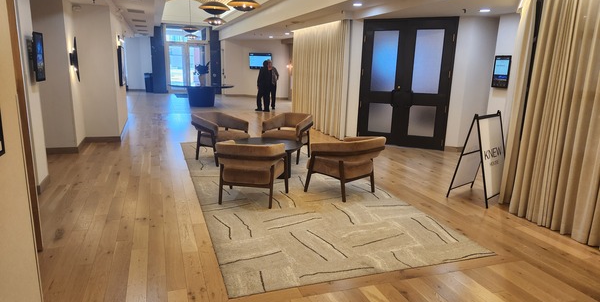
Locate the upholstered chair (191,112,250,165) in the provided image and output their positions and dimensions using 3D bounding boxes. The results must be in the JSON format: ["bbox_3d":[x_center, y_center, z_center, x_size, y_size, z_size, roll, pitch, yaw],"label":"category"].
[{"bbox_3d":[-1.338,-0.219,6.775,0.750,0.740,0.760,10,15,36],"label":"upholstered chair"}]

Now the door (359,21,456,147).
[{"bbox_3d":[2.014,-1.279,7.704,1.720,2.446,0.100,6,13,20],"label":"door"}]

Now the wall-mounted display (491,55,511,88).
[{"bbox_3d":[3.458,-1.344,6.798,0.060,0.534,0.346,-3,13,-20],"label":"wall-mounted display"}]

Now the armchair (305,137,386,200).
[{"bbox_3d":[0.582,0.175,5.133,0.760,0.740,0.750,-9,16,-41],"label":"armchair"}]

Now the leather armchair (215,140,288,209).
[{"bbox_3d":[-0.524,0.208,4.605,0.740,0.710,0.690,3,12,8],"label":"leather armchair"}]

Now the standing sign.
[{"bbox_3d":[2.224,0.059,4.808,0.650,1.060,0.510,-9,16,-40],"label":"standing sign"}]

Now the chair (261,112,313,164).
[{"bbox_3d":[-0.206,-0.240,6.994,0.760,0.740,0.750,8,14,27],"label":"chair"}]

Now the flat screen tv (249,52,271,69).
[{"bbox_3d":[-1.904,-4.287,19.092,1.250,0.730,0.080,7,13,26],"label":"flat screen tv"}]

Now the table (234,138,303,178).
[{"bbox_3d":[-0.471,0.113,5.709,1.010,0.435,1.010,1,12,0],"label":"table"}]

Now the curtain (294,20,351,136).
[{"bbox_3d":[0.440,-1.839,10.197,0.220,2.570,3.500,-3,13,-20],"label":"curtain"}]

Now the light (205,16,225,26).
[{"bbox_3d":[-2.367,-3.605,11.137,0.630,0.226,0.630,-3,13,-20],"label":"light"}]

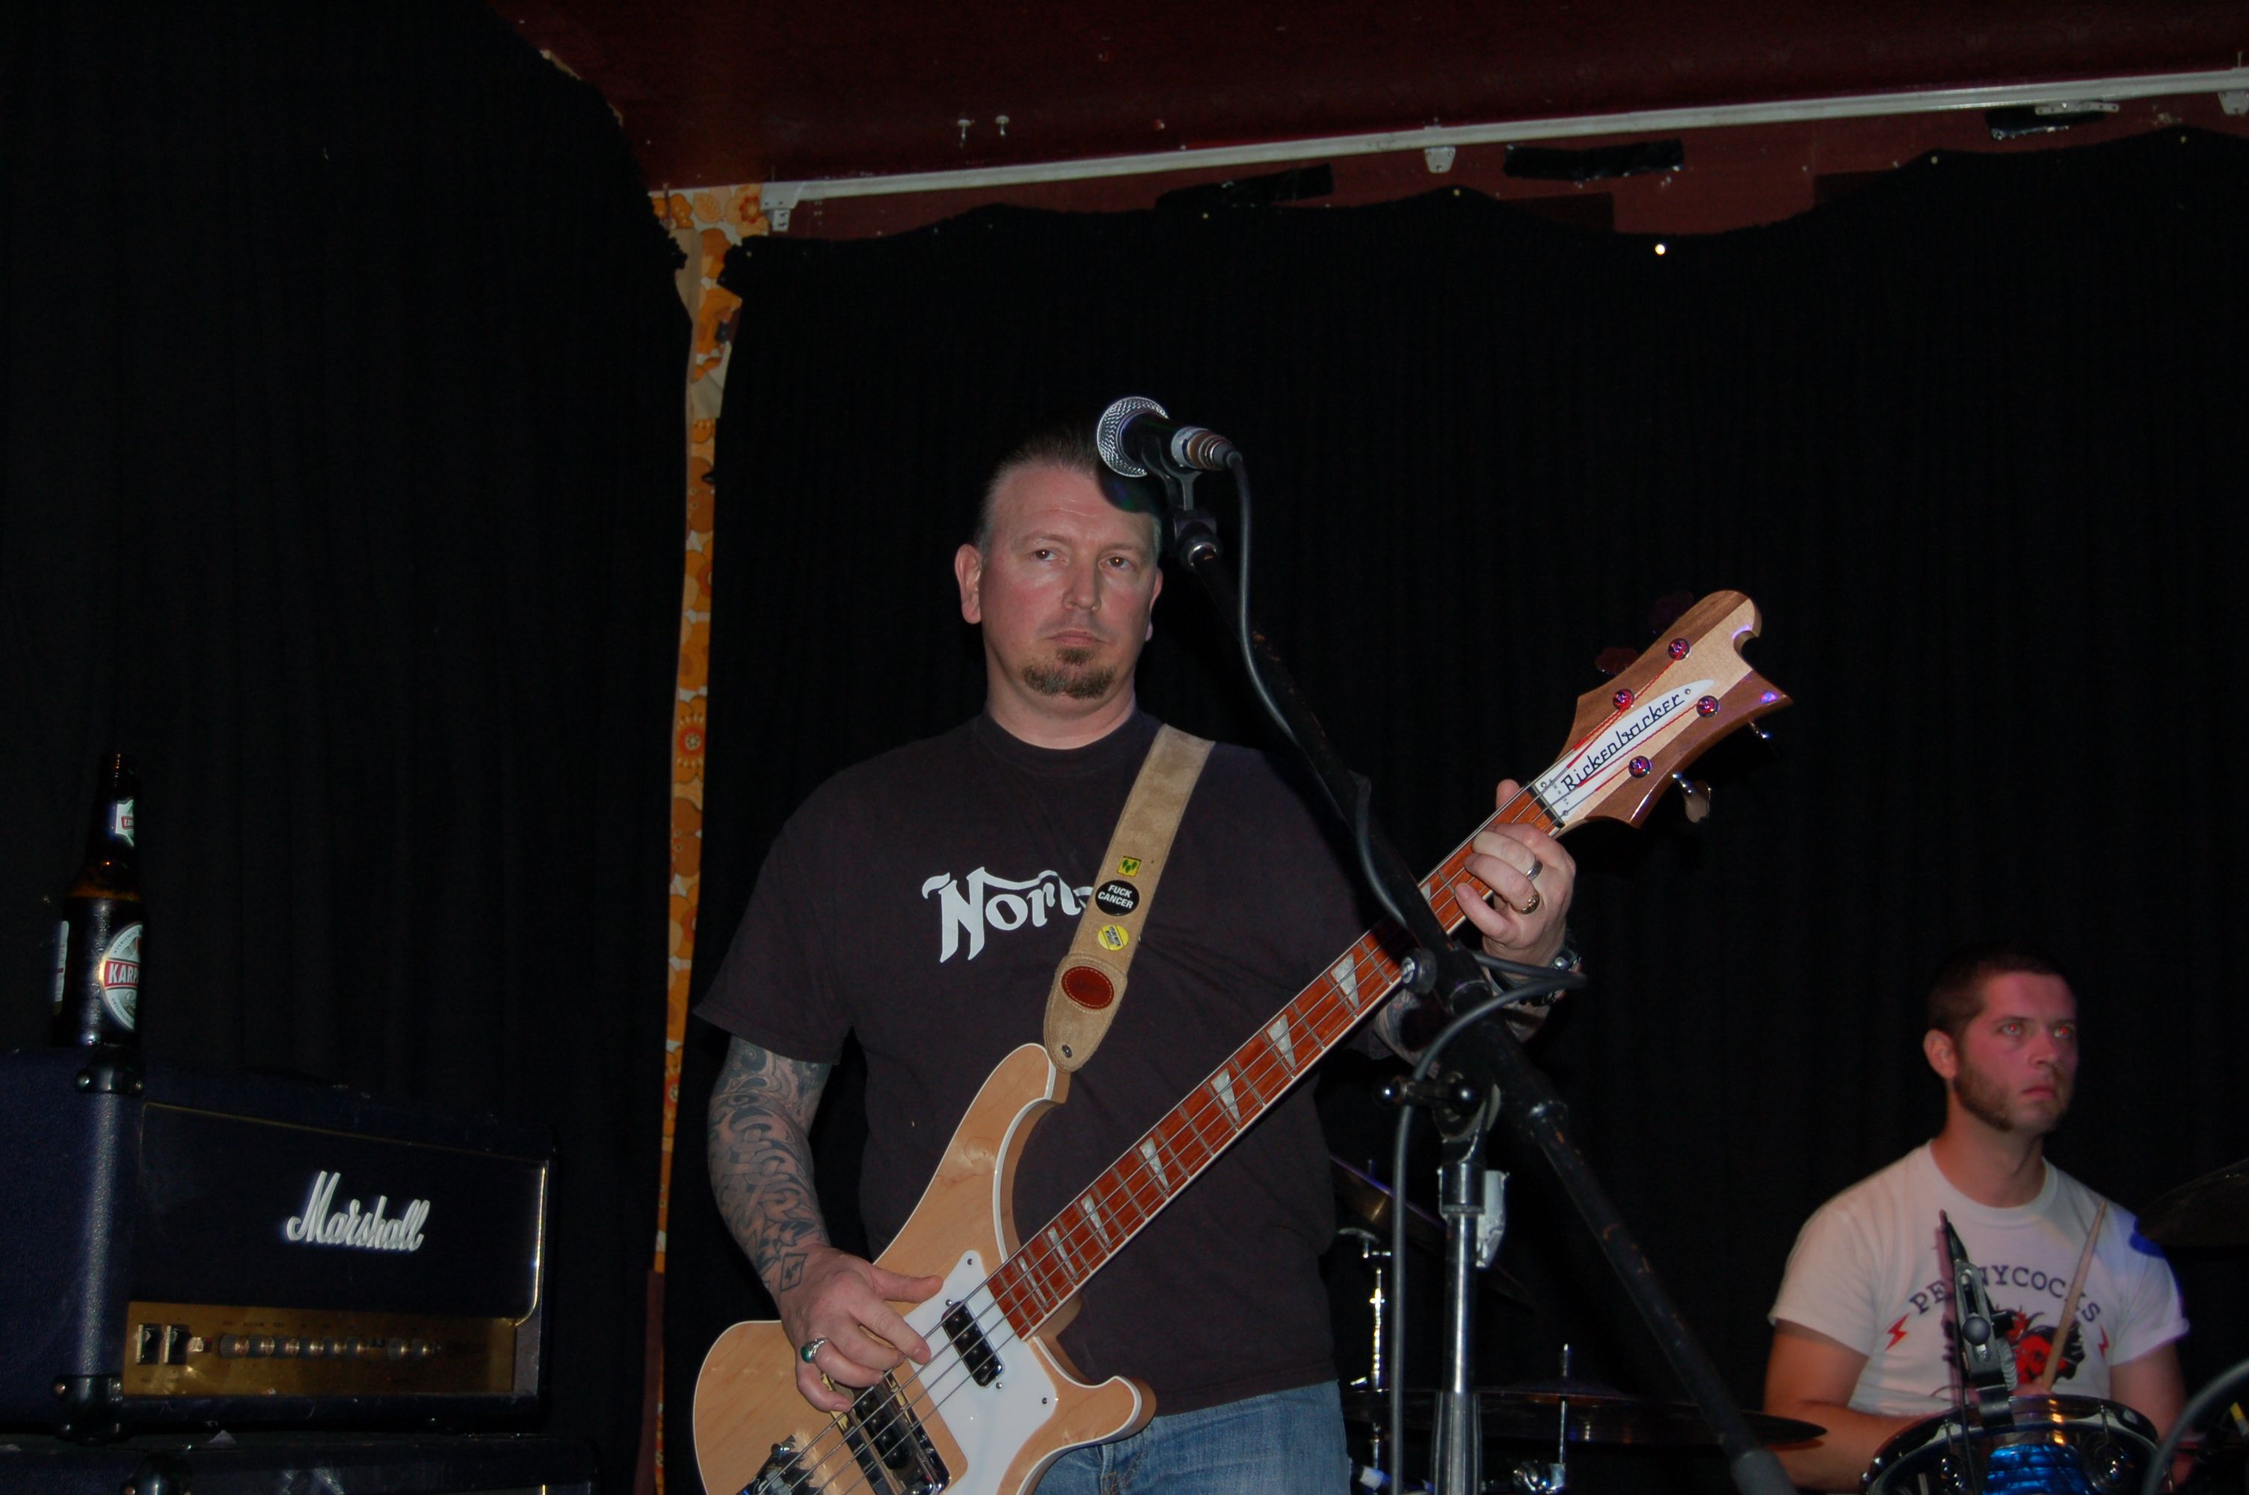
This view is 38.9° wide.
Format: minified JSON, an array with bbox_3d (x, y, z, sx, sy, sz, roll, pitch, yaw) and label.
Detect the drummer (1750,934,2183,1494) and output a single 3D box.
[{"bbox_3d":[1.027,0.871,3.603,0.600,1.350,0.720,1,-11,2],"label":"drummer"}]

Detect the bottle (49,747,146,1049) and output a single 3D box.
[{"bbox_3d":[-0.817,0.131,2.550,0.070,0.255,0.070,3,-11,-8],"label":"bottle"}]

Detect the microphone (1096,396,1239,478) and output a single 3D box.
[{"bbox_3d":[0.021,-0.188,1.950,0.052,0.052,0.175,3,7,-12],"label":"microphone"}]

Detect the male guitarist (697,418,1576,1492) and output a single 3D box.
[{"bbox_3d":[-0.018,0.558,2.550,0.710,1.750,0.520,1,-11,2],"label":"male guitarist"}]

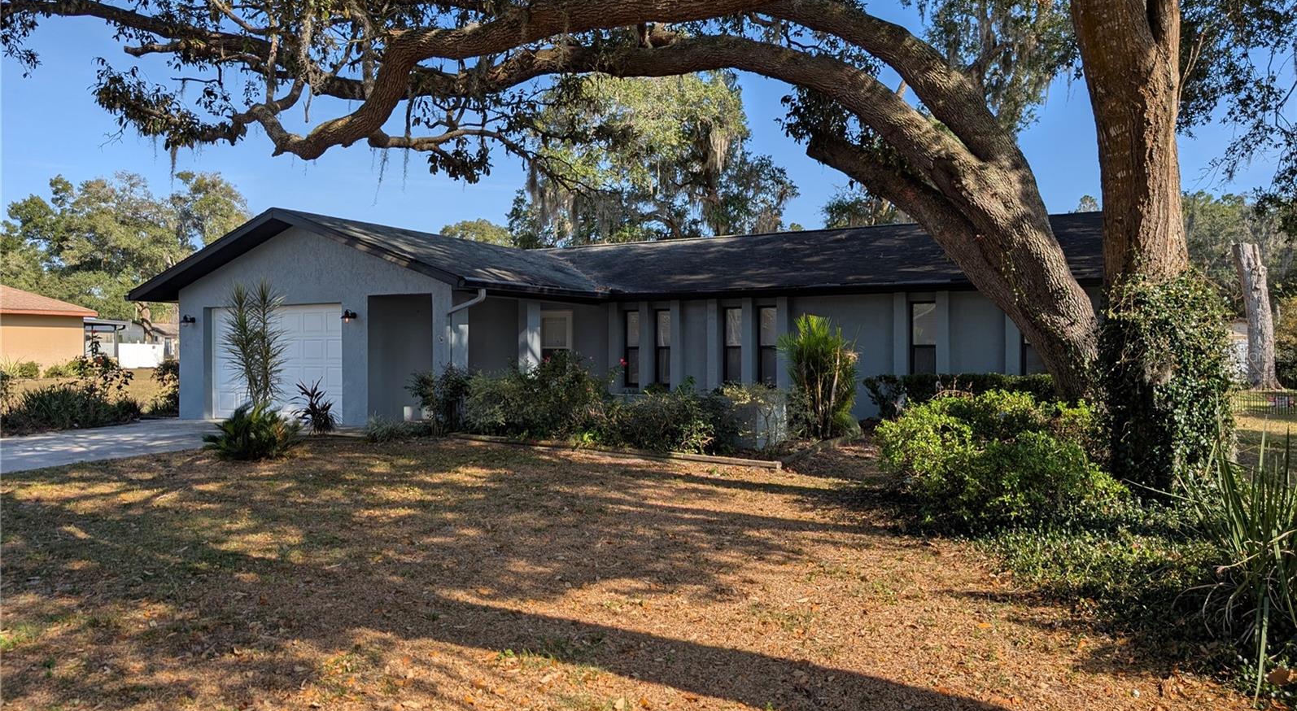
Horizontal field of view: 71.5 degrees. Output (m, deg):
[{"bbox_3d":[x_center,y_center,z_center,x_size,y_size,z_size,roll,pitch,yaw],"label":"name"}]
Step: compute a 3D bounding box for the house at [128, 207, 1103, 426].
[{"bbox_3d":[0.570,-0.788,19.993,18.680,4.110,13.120,0,0,28],"label":"house"}]

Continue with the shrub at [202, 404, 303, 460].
[{"bbox_3d":[-5.509,0.999,12.497,1.250,0.700,1.200,0,0,22],"label":"shrub"}]

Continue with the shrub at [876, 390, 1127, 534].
[{"bbox_3d":[3.255,0.865,8.400,2.150,1.000,1.800,0,0,3],"label":"shrub"}]

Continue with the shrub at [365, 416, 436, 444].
[{"bbox_3d":[-3.951,1.123,14.413,1.100,0.380,0.750,0,0,19],"label":"shrub"}]

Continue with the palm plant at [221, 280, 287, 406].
[{"bbox_3d":[-5.717,0.148,13.091,0.880,2.400,0.880,0,0,22],"label":"palm plant"}]

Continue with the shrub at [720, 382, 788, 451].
[{"bbox_3d":[1.485,0.844,12.647,0.900,0.900,0.750,0,0,19],"label":"shrub"}]

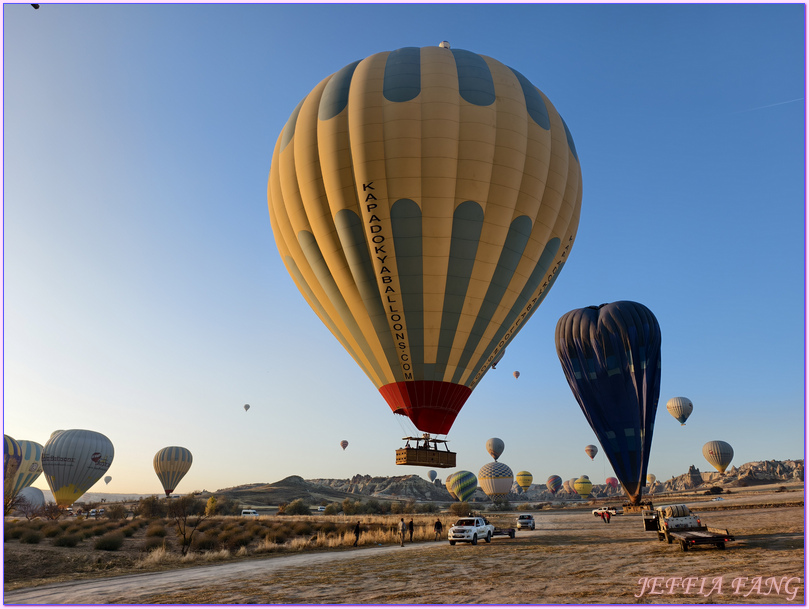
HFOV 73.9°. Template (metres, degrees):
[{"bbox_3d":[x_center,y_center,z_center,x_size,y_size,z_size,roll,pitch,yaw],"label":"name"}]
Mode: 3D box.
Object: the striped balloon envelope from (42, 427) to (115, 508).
[{"bbox_3d":[-120.220,60.360,197.500,23.000,28.380,23.000,0,-20,0],"label":"striped balloon envelope"}]

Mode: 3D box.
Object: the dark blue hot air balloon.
[{"bbox_3d":[36.480,16.380,94.370,17.800,35.020,17.000,-8,-22,20],"label":"dark blue hot air balloon"}]

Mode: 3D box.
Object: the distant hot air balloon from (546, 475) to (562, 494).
[{"bbox_3d":[251.520,301.760,900.080,25.000,30.100,25.000,-5,-21,14],"label":"distant hot air balloon"}]

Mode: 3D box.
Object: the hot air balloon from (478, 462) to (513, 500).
[{"bbox_3d":[60.070,116.570,351.480,23.000,25.680,23.000,0,-20,0],"label":"hot air balloon"}]

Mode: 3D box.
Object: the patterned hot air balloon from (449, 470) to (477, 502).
[{"bbox_3d":[53.840,164.980,487.590,25.000,27.020,25.000,-2,-20,6],"label":"patterned hot air balloon"}]

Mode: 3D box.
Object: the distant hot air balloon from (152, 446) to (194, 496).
[{"bbox_3d":[-145.630,105.020,337.650,23.000,30.820,23.000,0,-20,0],"label":"distant hot air balloon"}]

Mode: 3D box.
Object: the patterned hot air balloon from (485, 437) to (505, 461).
[{"bbox_3d":[127.810,203.610,755.080,25.500,31.710,25.500,-3,-21,9],"label":"patterned hot air balloon"}]

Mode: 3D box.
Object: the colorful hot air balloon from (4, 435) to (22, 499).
[{"bbox_3d":[-145.000,57.610,183.260,23.000,28.060,23.000,0,-20,0],"label":"colorful hot air balloon"}]

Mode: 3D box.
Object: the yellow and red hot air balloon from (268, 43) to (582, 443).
[{"bbox_3d":[1.760,-5.400,47.500,27.300,32.730,27.300,-1,-20,2],"label":"yellow and red hot air balloon"}]

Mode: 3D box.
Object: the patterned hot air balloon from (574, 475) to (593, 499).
[{"bbox_3d":[214.940,221.420,644.770,21.500,24.690,21.500,0,-20,0],"label":"patterned hot air balloon"}]

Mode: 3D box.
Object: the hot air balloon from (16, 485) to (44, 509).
[{"bbox_3d":[-325.510,168.980,468.400,20.500,18.400,20.500,13,-24,-31],"label":"hot air balloon"}]

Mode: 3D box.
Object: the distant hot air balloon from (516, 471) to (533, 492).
[{"bbox_3d":[184.460,271.270,824.040,25.000,29.770,25.000,-4,-21,11],"label":"distant hot air balloon"}]

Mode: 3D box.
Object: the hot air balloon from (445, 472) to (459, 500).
[{"bbox_3d":[52.610,181.450,532.110,22.500,25.900,22.500,0,-20,0],"label":"hot air balloon"}]

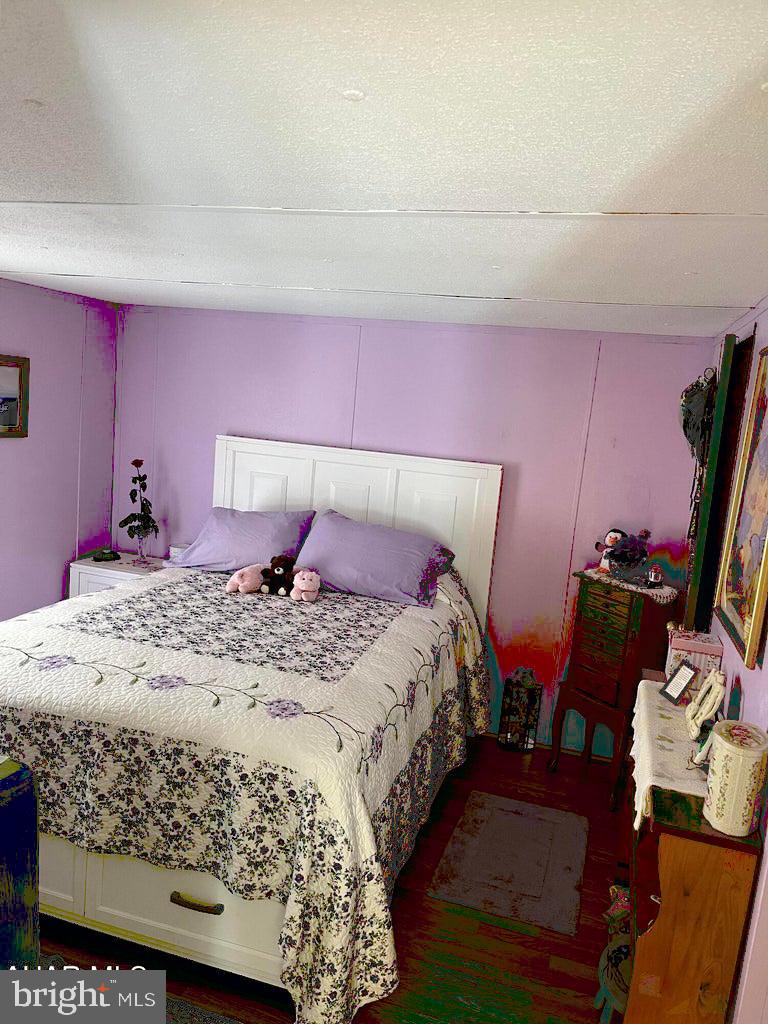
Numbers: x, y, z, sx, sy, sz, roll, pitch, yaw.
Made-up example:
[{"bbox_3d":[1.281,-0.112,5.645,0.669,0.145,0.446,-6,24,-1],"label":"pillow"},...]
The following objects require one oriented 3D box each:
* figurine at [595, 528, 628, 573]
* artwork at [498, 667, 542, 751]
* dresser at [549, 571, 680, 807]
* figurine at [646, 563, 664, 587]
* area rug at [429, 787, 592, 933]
[{"bbox_3d":[1.111,0.194,3.732,0.170,0.208,0.115,13,12,40],"label":"figurine"},{"bbox_3d":[0.712,1.023,3.990,0.185,0.425,0.130,8,10,20],"label":"artwork"},{"bbox_3d":[1.088,0.822,3.636,0.300,1.000,0.390,-1,11,-33],"label":"dresser"},{"bbox_3d":[1.258,0.293,3.520,0.076,0.108,0.072,12,11,36],"label":"figurine"},{"bbox_3d":[0.532,1.364,3.085,0.522,0.012,0.803,8,10,17],"label":"area rug"}]

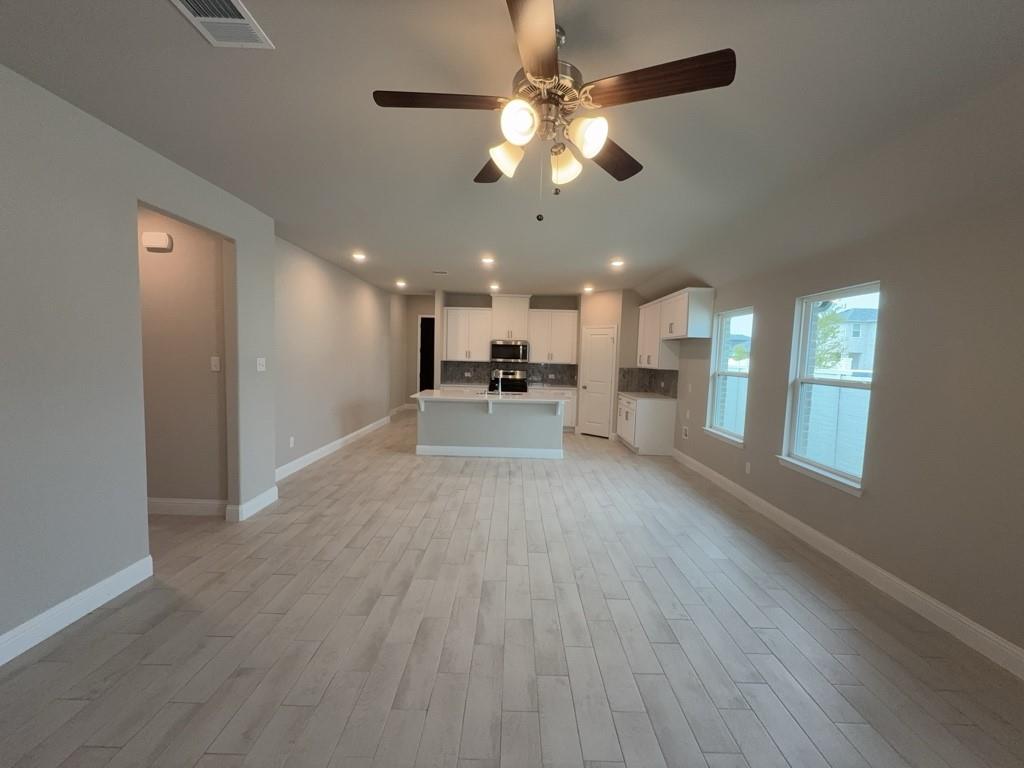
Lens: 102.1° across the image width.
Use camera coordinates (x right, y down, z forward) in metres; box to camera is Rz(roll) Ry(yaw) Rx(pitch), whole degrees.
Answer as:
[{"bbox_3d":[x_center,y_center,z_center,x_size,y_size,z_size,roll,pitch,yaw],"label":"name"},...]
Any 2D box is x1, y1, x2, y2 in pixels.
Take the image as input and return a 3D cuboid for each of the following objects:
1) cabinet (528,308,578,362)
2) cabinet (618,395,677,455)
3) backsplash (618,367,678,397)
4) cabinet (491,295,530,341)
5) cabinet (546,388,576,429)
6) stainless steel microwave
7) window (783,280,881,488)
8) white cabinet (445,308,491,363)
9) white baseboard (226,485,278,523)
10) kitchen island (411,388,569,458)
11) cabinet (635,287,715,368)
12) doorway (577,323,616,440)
[{"bbox_3d":[0.860,-0.972,8.764,1.010,1.105,0.330,2,4,0],"label":"cabinet"},{"bbox_3d":[2.301,0.666,7.169,0.640,0.910,1.160,2,4,0],"label":"cabinet"},{"bbox_3d":[2.316,-0.031,7.146,0.650,0.465,1.170,2,4,0],"label":"backsplash"},{"bbox_3d":[-0.025,-1.359,8.733,0.800,0.900,0.350,2,4,0],"label":"cabinet"},{"bbox_3d":[0.966,0.520,8.720,0.690,0.910,0.620,2,4,0],"label":"cabinet"},{"bbox_3d":[-0.039,-0.679,8.749,0.770,0.440,0.410,2,4,0],"label":"stainless steel microwave"},{"bbox_3d":[2.670,0.001,3.482,0.130,1.525,0.920,2,4,0],"label":"window"},{"bbox_3d":[-0.929,-1.025,8.771,1.010,1.105,0.330,2,4,0],"label":"white cabinet"},{"bbox_3d":[-2.476,1.133,3.977,0.145,0.140,0.570,2,4,0],"label":"white baseboard"},{"bbox_3d":[-0.307,0.629,6.535,2.350,0.920,1.210,2,4,0],"label":"kitchen island"},{"bbox_3d":[2.486,-0.772,6.553,0.350,1.105,2.150,2,4,0],"label":"cabinet"},{"bbox_3d":[1.691,-0.033,8.108,0.120,2.140,0.790,-2,6,-45],"label":"doorway"}]

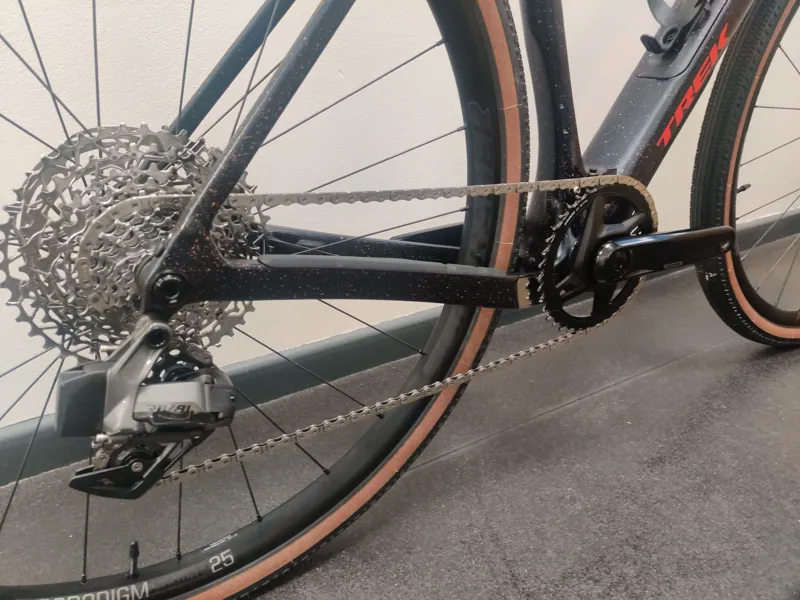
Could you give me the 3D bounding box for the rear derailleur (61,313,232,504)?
[{"bbox_3d":[-0.173,0.078,0.432,0.117,0.163,0.064,-14,28,-27],"label":"rear derailleur"}]

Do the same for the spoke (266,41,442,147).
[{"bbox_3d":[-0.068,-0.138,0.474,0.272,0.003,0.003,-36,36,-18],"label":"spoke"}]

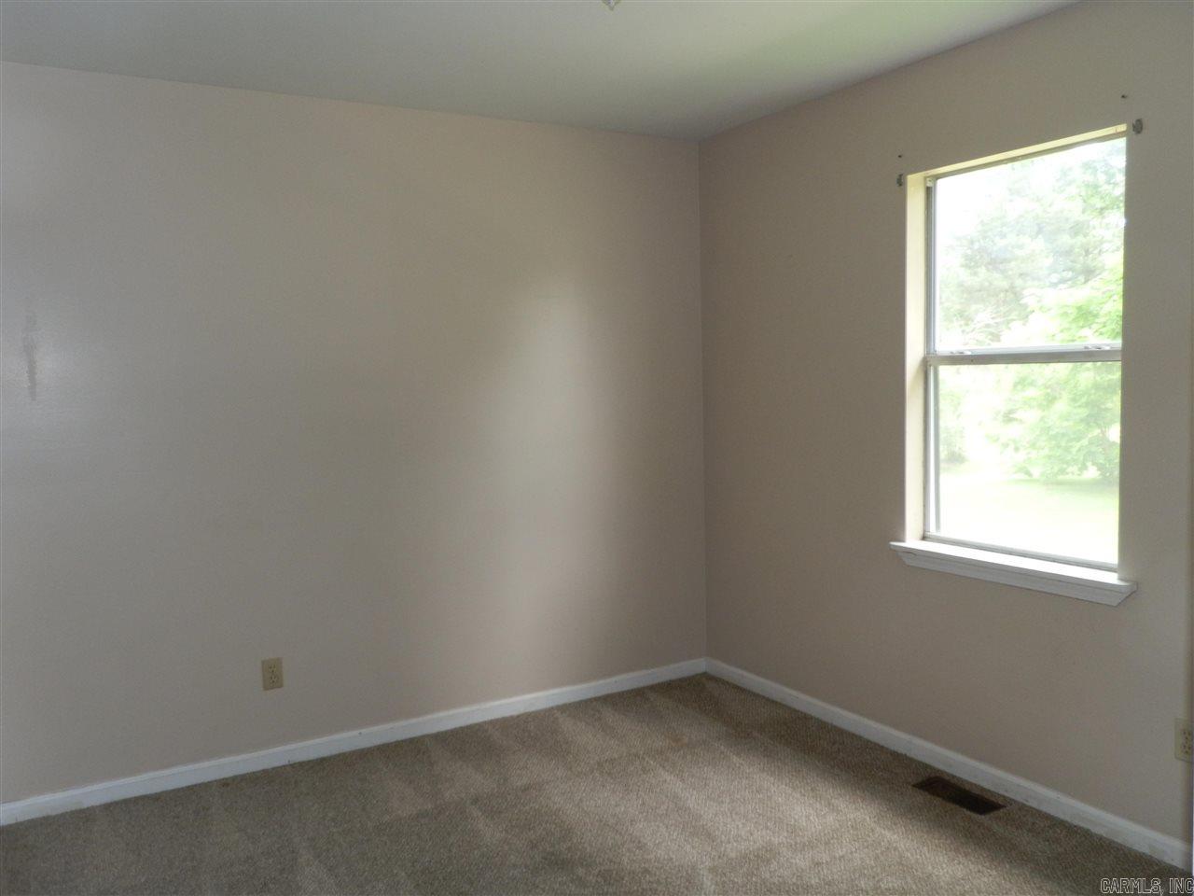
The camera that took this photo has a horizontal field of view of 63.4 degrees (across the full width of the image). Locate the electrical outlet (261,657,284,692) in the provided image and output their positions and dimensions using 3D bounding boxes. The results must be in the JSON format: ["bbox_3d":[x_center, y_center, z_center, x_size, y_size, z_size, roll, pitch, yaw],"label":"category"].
[{"bbox_3d":[-1.190,0.833,3.548,0.072,0.114,0.010,-4,5,-30],"label":"electrical outlet"}]

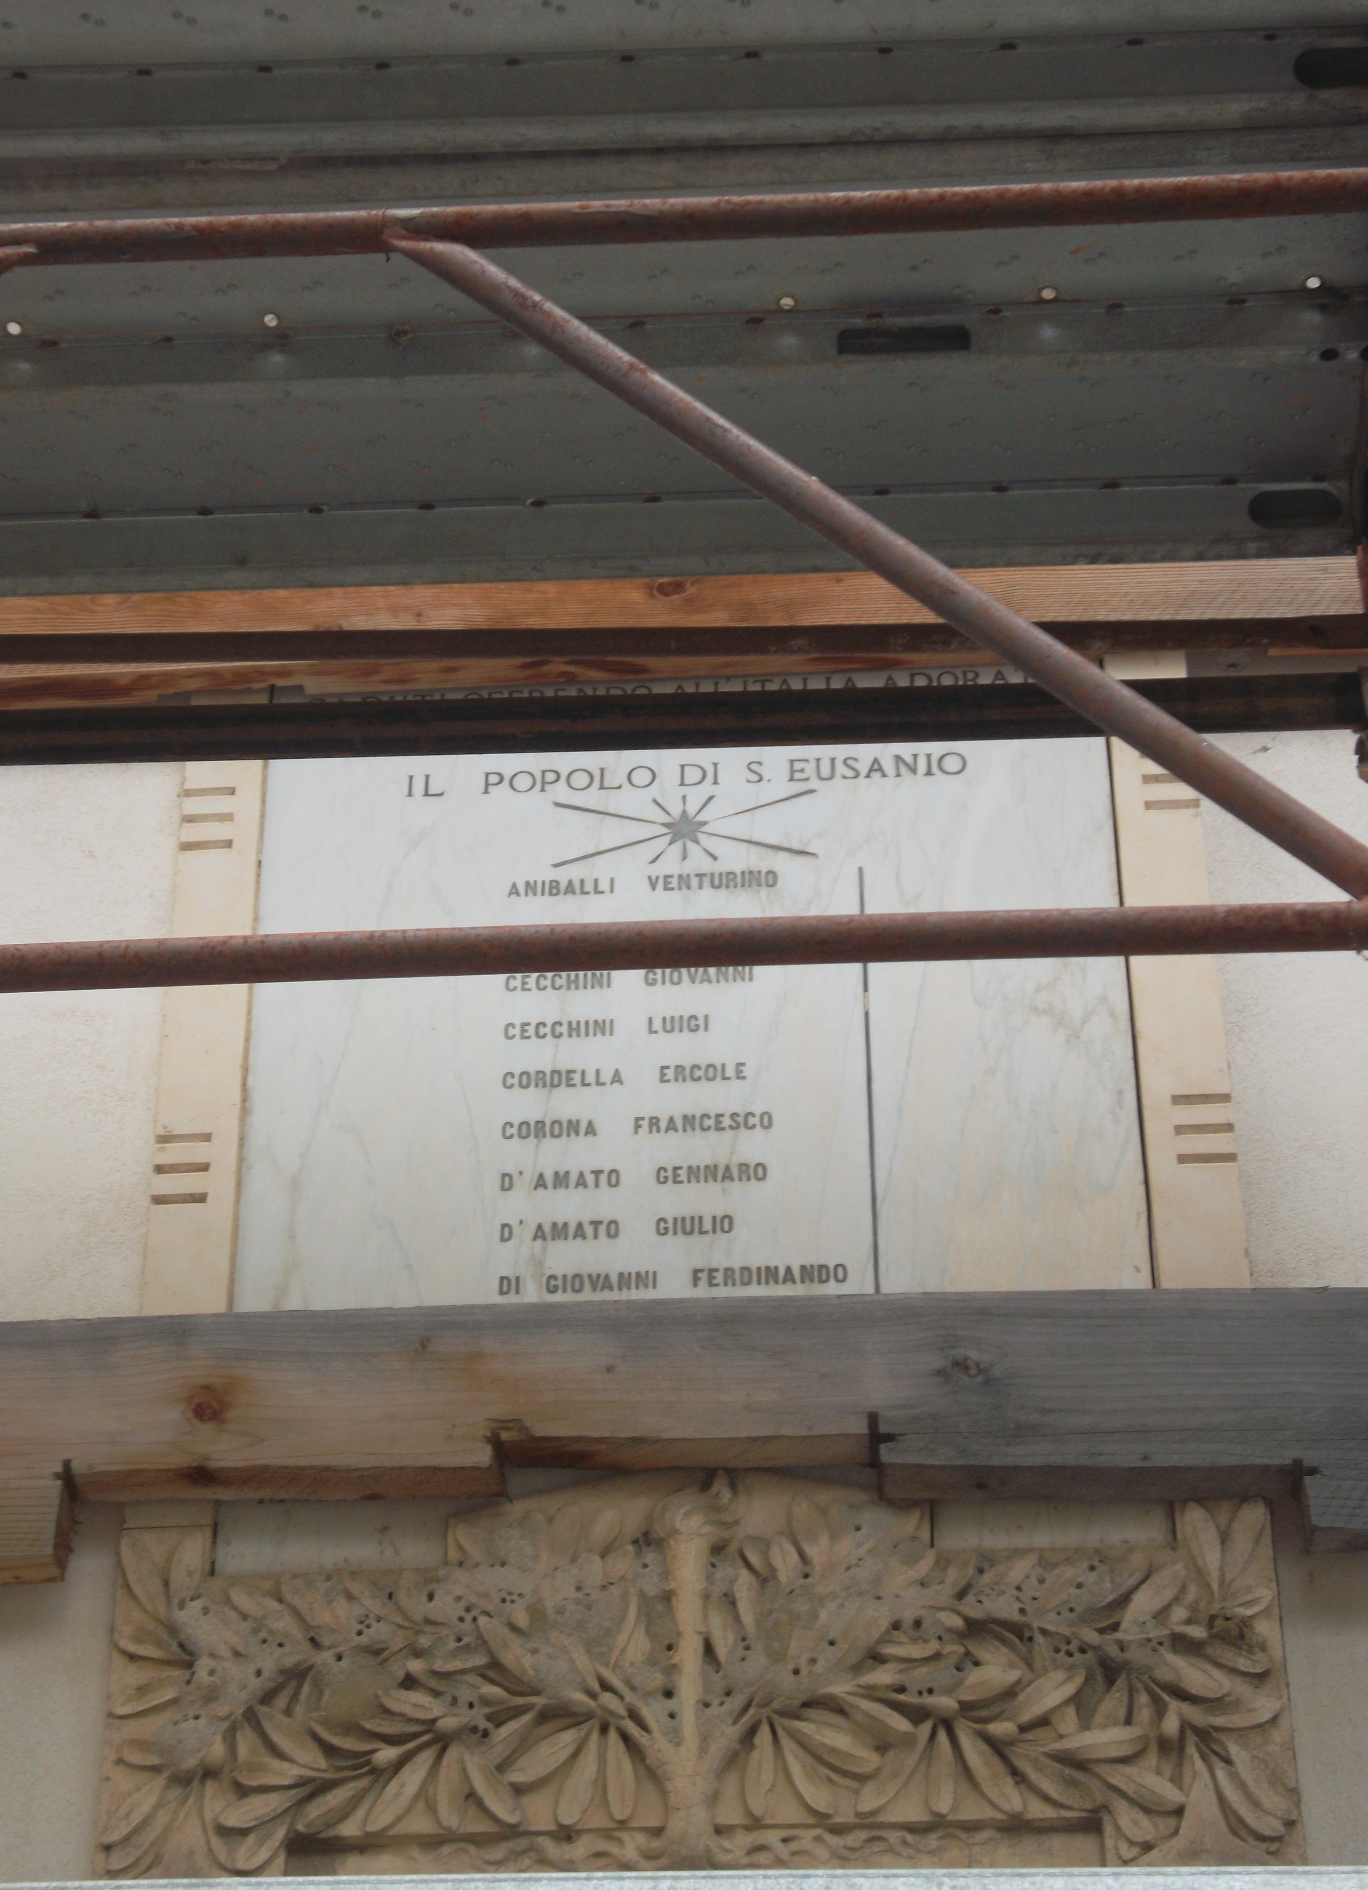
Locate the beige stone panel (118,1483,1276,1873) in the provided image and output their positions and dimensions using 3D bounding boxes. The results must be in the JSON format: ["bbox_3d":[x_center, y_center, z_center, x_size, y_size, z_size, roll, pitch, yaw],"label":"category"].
[{"bbox_3d":[0.009,0.614,3.879,0.976,0.439,0.120,-2,-39,2],"label":"beige stone panel"}]

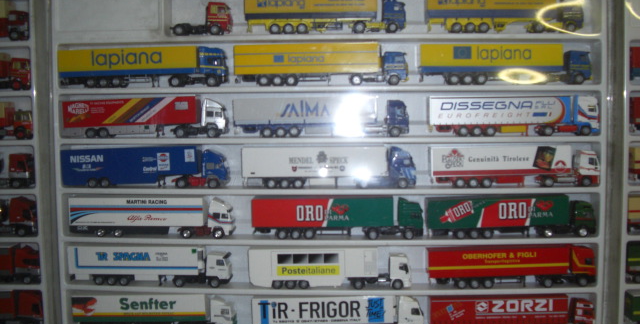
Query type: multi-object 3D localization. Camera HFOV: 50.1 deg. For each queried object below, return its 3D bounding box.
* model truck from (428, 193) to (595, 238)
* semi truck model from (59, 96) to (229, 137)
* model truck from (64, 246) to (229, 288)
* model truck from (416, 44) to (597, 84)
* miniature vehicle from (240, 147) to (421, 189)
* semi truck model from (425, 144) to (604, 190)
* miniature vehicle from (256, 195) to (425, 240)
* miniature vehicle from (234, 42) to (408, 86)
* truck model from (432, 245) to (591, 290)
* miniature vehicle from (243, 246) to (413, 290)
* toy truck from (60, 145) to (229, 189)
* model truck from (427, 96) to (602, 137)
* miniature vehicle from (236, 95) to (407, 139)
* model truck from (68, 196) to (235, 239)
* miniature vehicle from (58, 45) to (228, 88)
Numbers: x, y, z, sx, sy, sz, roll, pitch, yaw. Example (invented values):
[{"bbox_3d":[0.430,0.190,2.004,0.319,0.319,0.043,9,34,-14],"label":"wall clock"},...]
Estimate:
[{"bbox_3d":[0.213,0.061,0.771,0.183,0.045,0.031,0,3,1],"label":"model truck"},{"bbox_3d":[-0.195,-0.050,0.772,0.180,0.045,0.031,0,3,1],"label":"semi truck model"},{"bbox_3d":[-0.192,0.118,0.780,0.181,0.045,0.031,0,3,1],"label":"model truck"},{"bbox_3d":[0.203,-0.106,0.755,0.183,0.044,0.031,0,3,2],"label":"model truck"},{"bbox_3d":[0.011,0.005,0.767,0.192,0.046,0.031,0,3,2],"label":"miniature vehicle"},{"bbox_3d":[0.214,0.004,0.761,0.181,0.045,0.031,0,3,2],"label":"semi truck model"},{"bbox_3d":[0.020,0.064,0.774,0.190,0.045,0.031,0,3,1],"label":"miniature vehicle"},{"bbox_3d":[0.002,-0.109,0.765,0.192,0.045,0.031,0,3,1],"label":"miniature vehicle"},{"bbox_3d":[0.213,0.116,0.768,0.181,0.044,0.031,0,3,2],"label":"truck model"},{"bbox_3d":[0.012,0.118,0.774,0.181,0.045,0.031,0,3,2],"label":"miniature vehicle"},{"bbox_3d":[-0.196,0.006,0.775,0.183,0.045,0.031,0,3,1],"label":"toy truck"},{"bbox_3d":[0.215,-0.051,0.765,0.181,0.044,0.031,0,3,1],"label":"model truck"},{"bbox_3d":[0.001,-0.050,0.768,0.194,0.044,0.031,0,3,1],"label":"miniature vehicle"},{"bbox_3d":[-0.189,0.062,0.777,0.181,0.046,0.031,0,3,2],"label":"model truck"},{"bbox_3d":[-0.196,-0.107,0.769,0.185,0.044,0.031,0,3,1],"label":"miniature vehicle"}]

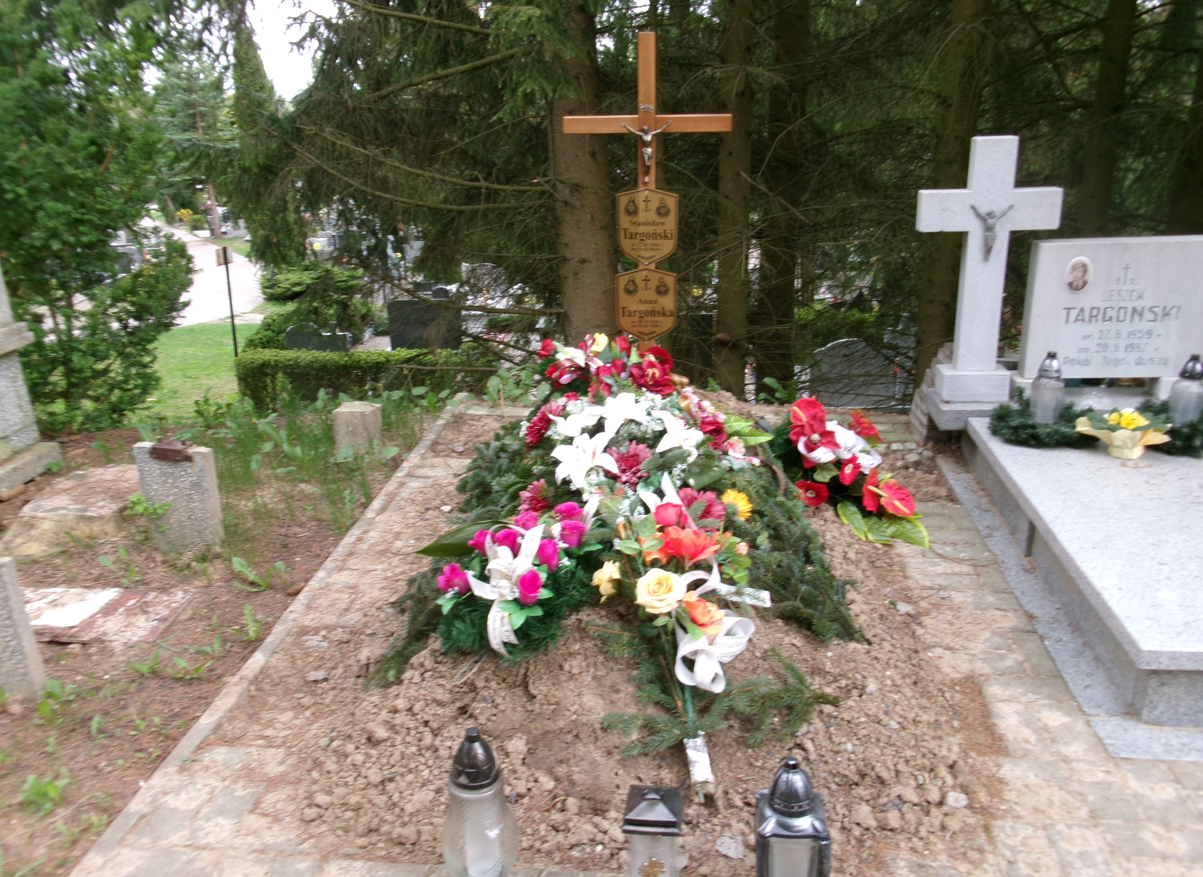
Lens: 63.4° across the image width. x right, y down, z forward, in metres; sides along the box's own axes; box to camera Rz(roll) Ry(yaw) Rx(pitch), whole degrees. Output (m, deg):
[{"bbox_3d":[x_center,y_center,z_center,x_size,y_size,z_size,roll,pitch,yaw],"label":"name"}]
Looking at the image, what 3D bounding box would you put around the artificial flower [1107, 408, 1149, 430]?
[{"bbox_3d":[1.679,-0.063,3.109,0.122,0.050,0.100,1,17,6],"label":"artificial flower"}]

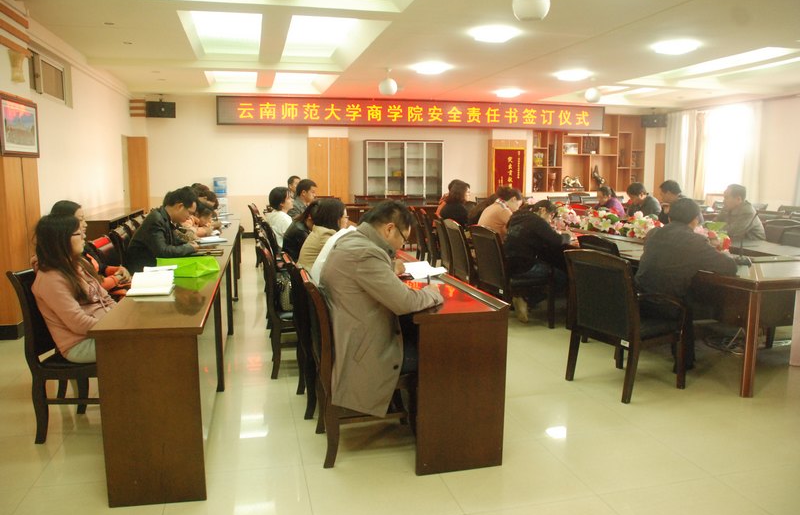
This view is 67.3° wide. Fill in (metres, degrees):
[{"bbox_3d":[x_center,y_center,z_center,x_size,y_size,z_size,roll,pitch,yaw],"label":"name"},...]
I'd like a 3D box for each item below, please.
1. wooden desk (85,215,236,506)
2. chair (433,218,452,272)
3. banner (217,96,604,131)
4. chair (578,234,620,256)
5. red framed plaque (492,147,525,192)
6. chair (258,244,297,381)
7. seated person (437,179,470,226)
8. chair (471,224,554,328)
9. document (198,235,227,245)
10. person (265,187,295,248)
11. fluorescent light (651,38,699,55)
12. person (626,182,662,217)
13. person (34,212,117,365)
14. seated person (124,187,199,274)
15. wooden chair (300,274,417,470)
[{"bbox_3d":[-1.662,0.281,5.229,0.420,0.757,5.900,-2,8,-13],"label":"wooden desk"},{"bbox_3d":[0.733,0.019,6.762,0.600,0.910,0.530,-2,8,-13],"label":"chair"},{"bbox_3d":[0.579,-3.264,13.791,9.150,0.600,0.150,-2,8,-13],"label":"banner"},{"bbox_3d":[1.790,0.289,4.738,0.600,0.920,0.530,-2,8,-16],"label":"chair"},{"bbox_3d":[2.607,-2.001,14.243,0.780,1.140,0.050,-2,8,-13],"label":"red framed plaque"},{"bbox_3d":[-0.716,0.333,4.177,0.550,0.900,0.450,-2,9,-13],"label":"chair"},{"bbox_3d":[0.848,-0.205,6.810,0.750,1.340,0.480,-2,8,-13],"label":"seated person"},{"bbox_3d":[1.023,0.172,5.463,0.660,0.900,0.590,-3,8,-18],"label":"chair"},{"bbox_3d":[-1.735,-0.159,5.578,0.250,0.025,0.320,-2,8,-13],"label":"document"},{"bbox_3d":[-0.972,-0.031,5.671,0.680,1.256,0.460,-2,8,-13],"label":"person"},{"bbox_3d":[3.041,-2.326,6.678,0.460,0.080,0.470,-2,9,-13],"label":"fluorescent light"},{"bbox_3d":[3.168,-0.366,8.004,0.700,1.240,0.500,-2,9,-14],"label":"person"},{"bbox_3d":[-1.578,0.339,3.372,0.740,1.200,0.480,-2,8,-13],"label":"person"},{"bbox_3d":[-1.761,0.116,4.464,0.720,1.240,0.500,-2,9,-13],"label":"seated person"},{"bbox_3d":[-0.200,0.504,2.982,0.590,0.900,0.470,-2,8,-13],"label":"wooden chair"}]

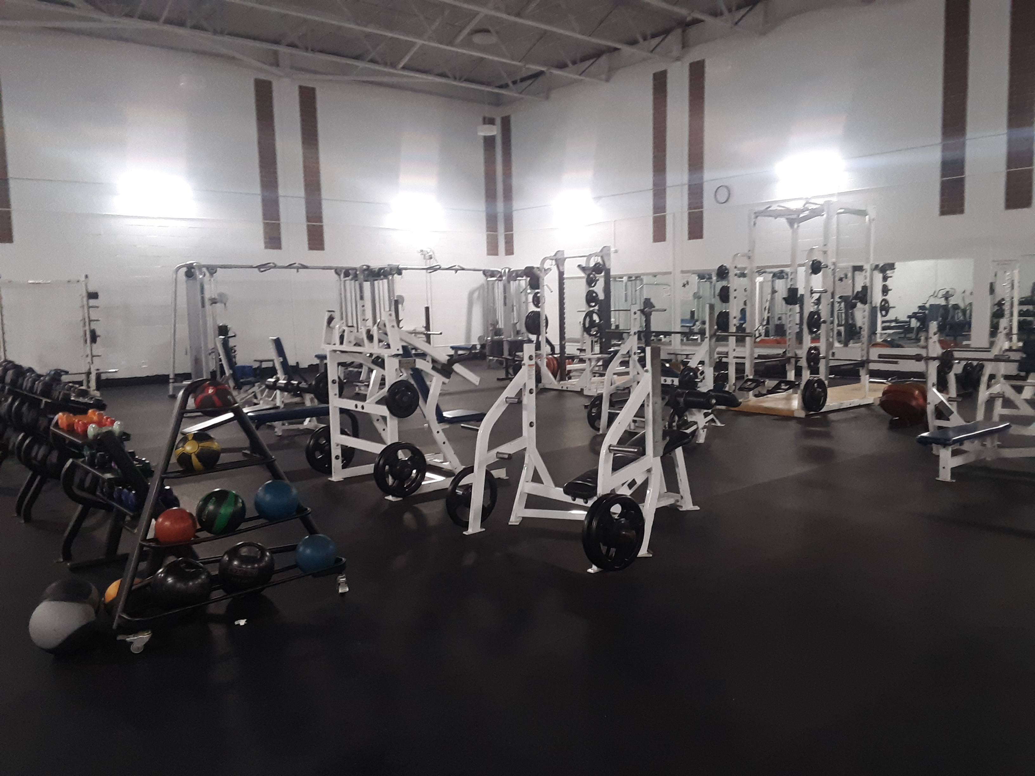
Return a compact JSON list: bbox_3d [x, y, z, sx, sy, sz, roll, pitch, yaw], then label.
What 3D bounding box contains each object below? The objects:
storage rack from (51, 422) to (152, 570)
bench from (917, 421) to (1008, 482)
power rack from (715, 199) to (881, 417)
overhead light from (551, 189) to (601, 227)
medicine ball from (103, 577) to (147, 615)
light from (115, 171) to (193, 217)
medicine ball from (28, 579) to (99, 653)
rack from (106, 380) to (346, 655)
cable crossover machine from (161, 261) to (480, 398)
[{"bbox_3d":[-2.722,0.626,5.478,0.600,0.830,0.880,-6,8,-41],"label":"storage rack"},{"bbox_3d":[3.776,0.531,7.076,1.220,0.375,0.320,-6,8,-41],"label":"bench"},{"bbox_3d":[3.857,-1.084,11.411,1.750,2.710,1.650,-6,8,-41],"label":"power rack"},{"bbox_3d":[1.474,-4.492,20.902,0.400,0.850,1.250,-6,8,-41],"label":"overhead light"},{"bbox_3d":[-1.886,1.044,4.087,0.235,0.235,0.235,-1,6,0],"label":"medicine ball"},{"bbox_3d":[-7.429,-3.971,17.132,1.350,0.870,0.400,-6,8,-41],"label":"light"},{"bbox_3d":[-2.067,1.038,3.823,0.315,0.315,0.315,-6,8,-41],"label":"medicine ball"},{"bbox_3d":[-1.460,0.536,4.165,1.200,1.210,0.500,-6,8,-41],"label":"rack"},{"bbox_3d":[-3.383,-1.310,17.083,7.150,2.400,1.100,-6,8,-41],"label":"cable crossover machine"}]

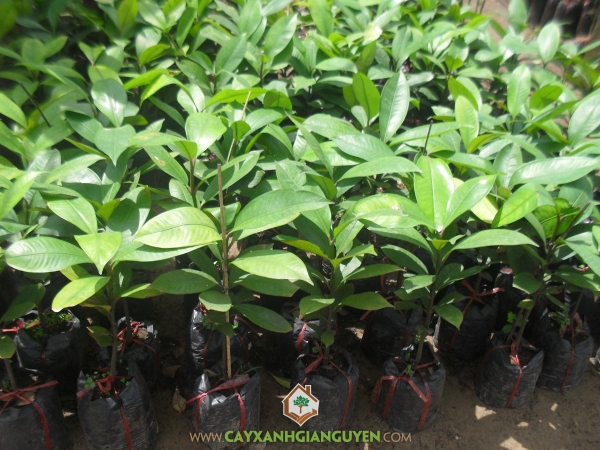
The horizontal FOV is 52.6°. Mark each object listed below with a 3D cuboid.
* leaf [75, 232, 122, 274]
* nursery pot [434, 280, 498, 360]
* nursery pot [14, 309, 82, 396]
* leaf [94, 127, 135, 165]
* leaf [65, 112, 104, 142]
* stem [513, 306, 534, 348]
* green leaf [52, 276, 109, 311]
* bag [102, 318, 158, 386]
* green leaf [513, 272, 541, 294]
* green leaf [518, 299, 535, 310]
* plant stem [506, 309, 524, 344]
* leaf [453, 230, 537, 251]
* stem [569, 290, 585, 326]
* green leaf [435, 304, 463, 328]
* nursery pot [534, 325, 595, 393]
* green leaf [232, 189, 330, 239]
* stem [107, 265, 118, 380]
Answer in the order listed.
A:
[{"bbox_3d":[-0.346,0.049,1.040,0.085,0.030,0.100,-13,44,-12],"label":"leaf"},{"bbox_3d":[0.403,0.231,1.479,0.135,0.140,0.135,2,26,-1],"label":"nursery pot"},{"bbox_3d":[-0.669,0.338,1.620,0.165,0.150,0.165,0,28,0],"label":"nursery pot"},{"bbox_3d":[-0.407,-0.176,1.330,0.085,0.035,0.115,4,51,-2],"label":"leaf"},{"bbox_3d":[-0.521,-0.235,1.480,0.125,0.030,0.060,12,37,14],"label":"leaf"},{"bbox_3d":[0.539,0.247,1.455,0.012,0.126,0.012,8,27,-4],"label":"stem"},{"bbox_3d":[-0.474,0.148,1.310,0.135,0.025,0.060,-28,45,-22],"label":"green leaf"},{"bbox_3d":[-0.387,0.292,1.389,0.132,0.125,0.132,2,26,-1],"label":"bag"},{"bbox_3d":[0.551,0.142,1.475,0.078,0.020,0.055,-11,43,-12],"label":"green leaf"},{"bbox_3d":[0.468,0.164,1.252,0.035,0.009,0.024,-6,46,-8],"label":"green leaf"},{"bbox_3d":[0.551,0.258,1.552,0.015,0.110,0.015,8,28,-4],"label":"plant stem"},{"bbox_3d":[0.363,0.033,1.145,0.165,0.030,0.055,0,31,-3],"label":"leaf"},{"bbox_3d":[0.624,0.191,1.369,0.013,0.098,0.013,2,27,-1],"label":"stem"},{"bbox_3d":[0.291,0.181,1.190,0.075,0.018,0.038,38,44,20],"label":"green leaf"},{"bbox_3d":[0.692,0.336,1.558,0.155,0.160,0.155,4,25,-2],"label":"nursery pot"},{"bbox_3d":[-0.034,-0.021,1.109,0.191,0.030,0.075,-18,48,-9],"label":"green leaf"},{"bbox_3d":[-0.428,0.226,1.383,0.020,0.320,0.020,6,28,-3],"label":"stem"}]

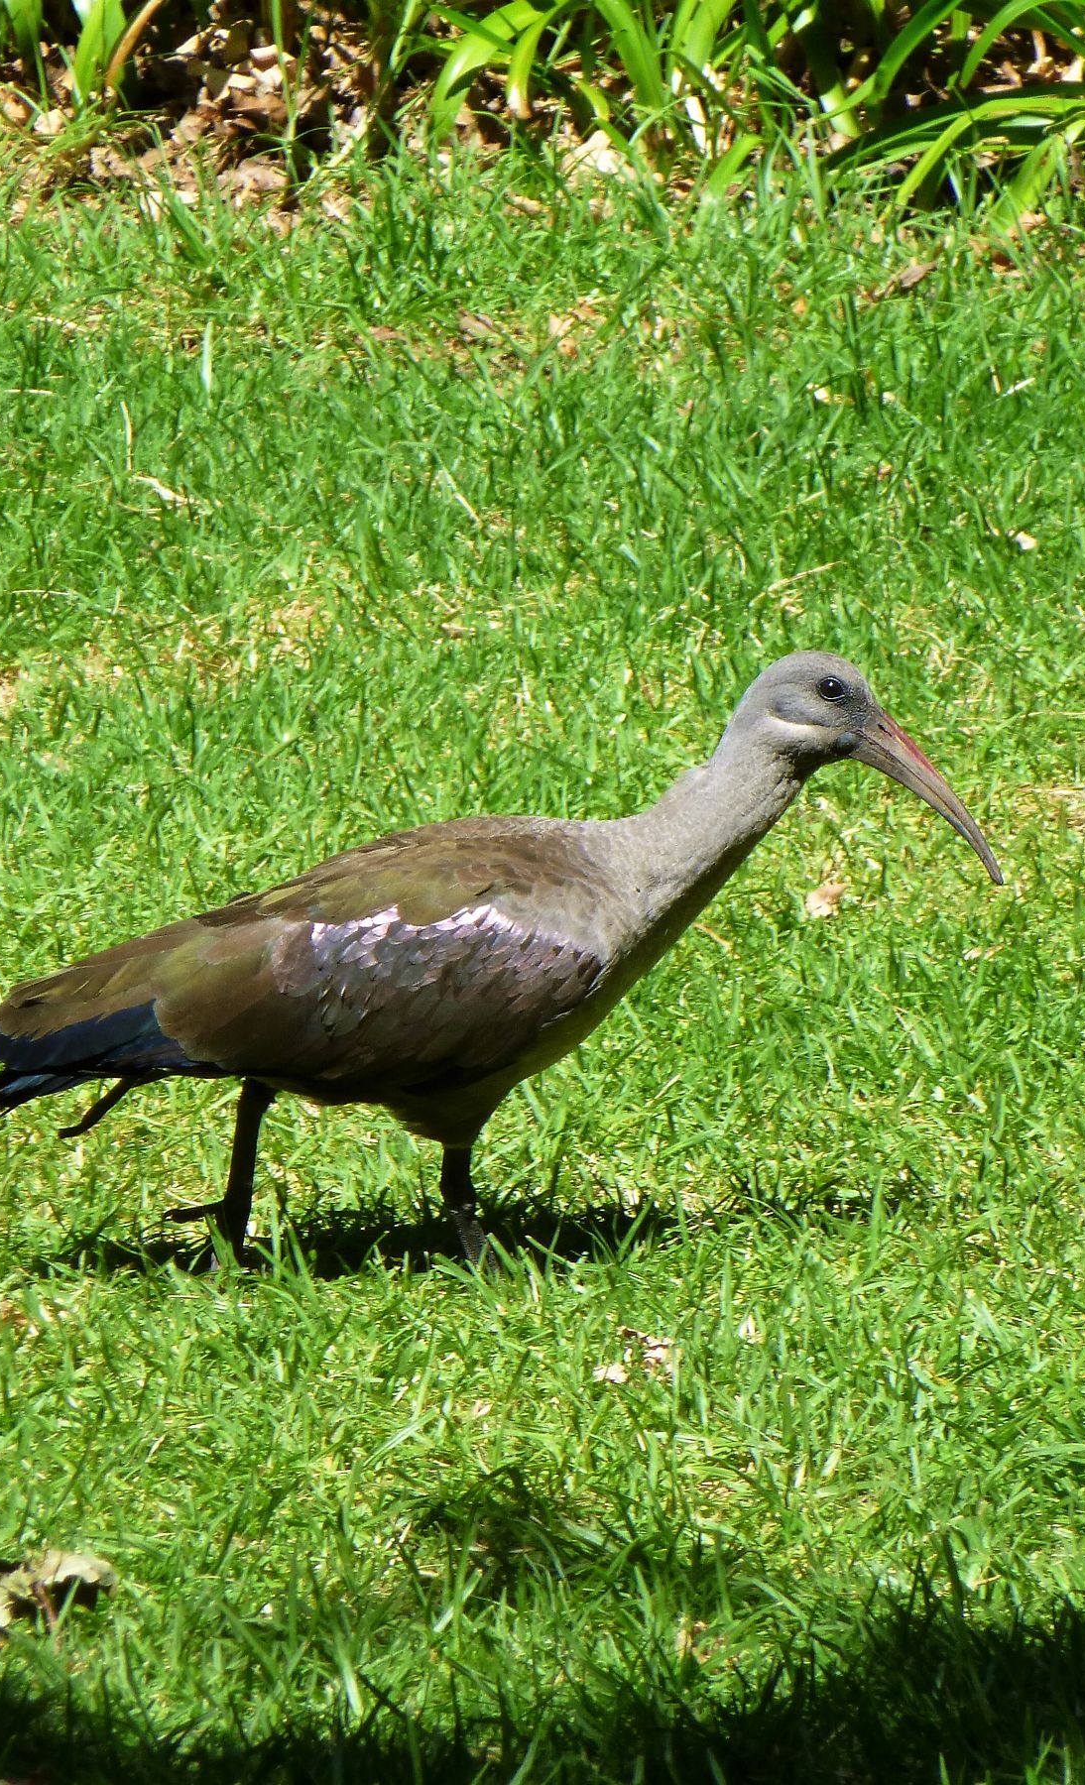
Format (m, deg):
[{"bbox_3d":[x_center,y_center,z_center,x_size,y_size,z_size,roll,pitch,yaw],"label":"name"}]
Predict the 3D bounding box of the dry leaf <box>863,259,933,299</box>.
[{"bbox_3d":[0.320,-0.549,11.956,0.062,0.022,0.045,0,12,0],"label":"dry leaf"}]

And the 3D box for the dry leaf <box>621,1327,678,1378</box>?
[{"bbox_3d":[0.064,0.273,7.914,0.034,0.022,0.035,0,12,0],"label":"dry leaf"}]

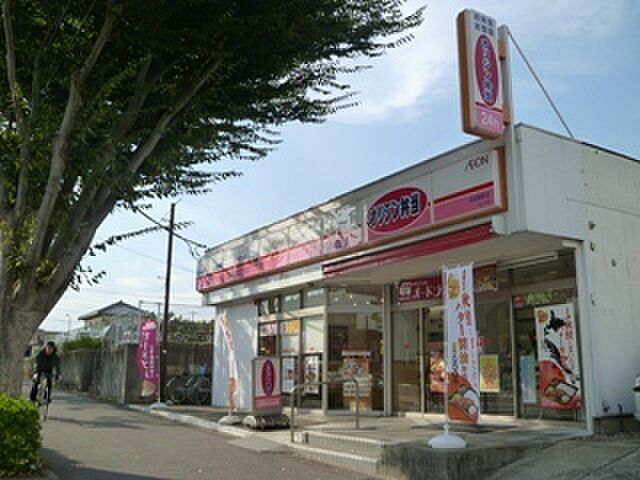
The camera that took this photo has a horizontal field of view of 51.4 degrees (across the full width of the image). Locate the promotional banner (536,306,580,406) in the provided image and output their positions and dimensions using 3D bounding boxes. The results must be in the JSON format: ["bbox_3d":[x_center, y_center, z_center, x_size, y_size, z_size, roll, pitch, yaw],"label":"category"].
[{"bbox_3d":[3.906,1.918,10.964,0.080,1.700,0.810,8,-14,-31],"label":"promotional banner"}]

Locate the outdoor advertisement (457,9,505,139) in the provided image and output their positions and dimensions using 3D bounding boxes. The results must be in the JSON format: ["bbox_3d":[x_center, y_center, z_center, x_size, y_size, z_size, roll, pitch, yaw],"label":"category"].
[{"bbox_3d":[2.300,-2.362,9.508,0.620,1.800,0.230,8,-14,-31],"label":"outdoor advertisement"}]

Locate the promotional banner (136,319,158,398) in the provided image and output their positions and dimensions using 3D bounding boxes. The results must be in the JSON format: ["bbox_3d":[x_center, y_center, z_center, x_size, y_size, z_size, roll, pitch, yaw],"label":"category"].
[{"bbox_3d":[-4.148,2.866,16.100,0.540,1.840,0.080,4,-13,-17],"label":"promotional banner"}]

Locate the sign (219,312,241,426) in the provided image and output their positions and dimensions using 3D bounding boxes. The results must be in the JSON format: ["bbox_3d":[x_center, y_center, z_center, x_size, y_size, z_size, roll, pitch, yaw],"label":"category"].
[{"bbox_3d":[-1.731,2.487,12.733,0.360,2.100,0.500,8,-14,-31],"label":"sign"}]

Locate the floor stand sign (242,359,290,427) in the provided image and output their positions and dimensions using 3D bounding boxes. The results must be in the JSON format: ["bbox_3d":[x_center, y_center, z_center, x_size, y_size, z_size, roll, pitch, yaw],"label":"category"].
[{"bbox_3d":[-0.845,2.354,10.345,0.600,1.060,0.360,8,-14,-31],"label":"floor stand sign"}]

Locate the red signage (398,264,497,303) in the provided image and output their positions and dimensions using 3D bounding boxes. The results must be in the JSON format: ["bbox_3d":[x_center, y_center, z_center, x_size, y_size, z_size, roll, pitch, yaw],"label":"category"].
[{"bbox_3d":[2.540,0.925,13.602,0.100,0.490,2.850,8,-14,-31],"label":"red signage"}]

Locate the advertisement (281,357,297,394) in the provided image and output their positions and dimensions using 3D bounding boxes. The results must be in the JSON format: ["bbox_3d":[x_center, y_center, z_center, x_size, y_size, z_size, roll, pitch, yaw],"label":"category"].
[{"bbox_3d":[-0.742,3.229,15.836,0.040,0.870,0.660,8,-14,-31],"label":"advertisement"}]

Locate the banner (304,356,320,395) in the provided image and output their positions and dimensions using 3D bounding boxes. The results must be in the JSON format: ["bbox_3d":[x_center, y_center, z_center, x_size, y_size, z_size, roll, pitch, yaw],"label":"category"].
[{"bbox_3d":[-0.168,3.038,14.948,0.040,0.870,0.640,8,-14,-31],"label":"banner"}]

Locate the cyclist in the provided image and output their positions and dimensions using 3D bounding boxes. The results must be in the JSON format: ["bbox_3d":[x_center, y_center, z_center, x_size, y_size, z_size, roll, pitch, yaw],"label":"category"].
[{"bbox_3d":[-5.917,2.845,14.400,0.580,1.380,0.800,7,-13,-27],"label":"cyclist"}]

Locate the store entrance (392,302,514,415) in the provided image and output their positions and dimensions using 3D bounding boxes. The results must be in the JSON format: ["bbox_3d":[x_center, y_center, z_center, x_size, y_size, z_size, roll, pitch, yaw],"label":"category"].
[{"bbox_3d":[2.505,2.368,13.273,0.200,2.100,3.350,8,-14,-31],"label":"store entrance"}]

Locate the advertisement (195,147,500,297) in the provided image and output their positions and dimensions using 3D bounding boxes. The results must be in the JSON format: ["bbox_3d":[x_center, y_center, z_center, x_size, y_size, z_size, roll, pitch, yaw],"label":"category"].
[{"bbox_3d":[-0.341,0.102,13.888,0.200,0.920,11.000,8,-14,-31],"label":"advertisement"}]

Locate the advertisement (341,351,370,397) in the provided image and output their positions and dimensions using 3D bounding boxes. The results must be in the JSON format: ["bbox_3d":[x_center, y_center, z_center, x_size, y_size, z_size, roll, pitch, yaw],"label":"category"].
[{"bbox_3d":[0.763,2.868,14.300,0.680,0.990,0.040,-4,-13,22],"label":"advertisement"}]

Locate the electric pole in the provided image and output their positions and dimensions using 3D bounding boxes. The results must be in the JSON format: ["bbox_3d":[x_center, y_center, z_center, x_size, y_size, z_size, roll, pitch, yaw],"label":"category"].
[{"bbox_3d":[-4.565,1.806,20.044,0.160,6.050,0.160,8,-14,-31],"label":"electric pole"}]

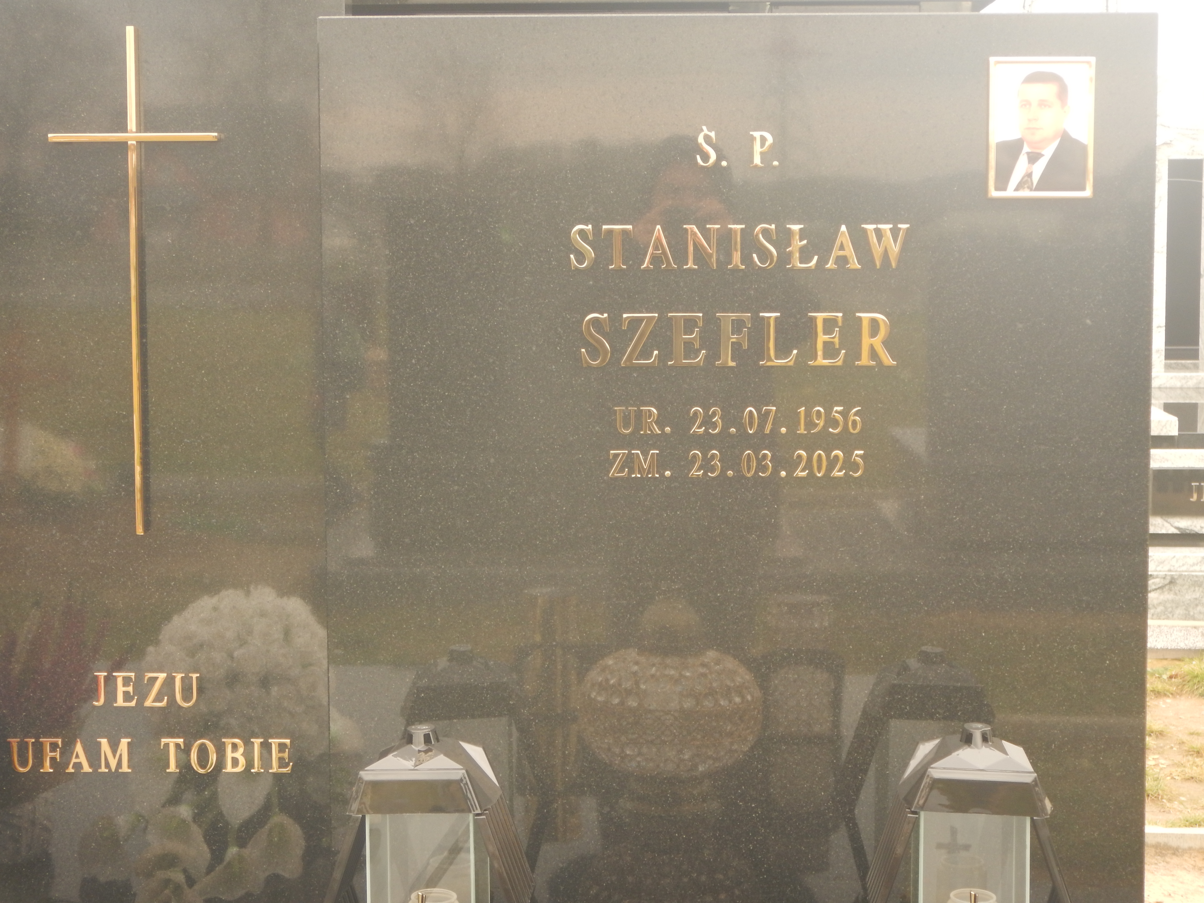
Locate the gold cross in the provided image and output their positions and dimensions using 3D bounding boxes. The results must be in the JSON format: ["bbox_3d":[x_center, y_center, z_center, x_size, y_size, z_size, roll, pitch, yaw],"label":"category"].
[{"bbox_3d":[-0.551,-0.200,2.755,0.200,0.600,0.019,0,5,2],"label":"gold cross"}]

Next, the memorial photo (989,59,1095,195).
[{"bbox_3d":[0.499,-0.368,2.645,0.119,0.159,0.011,0,5,2],"label":"memorial photo"}]

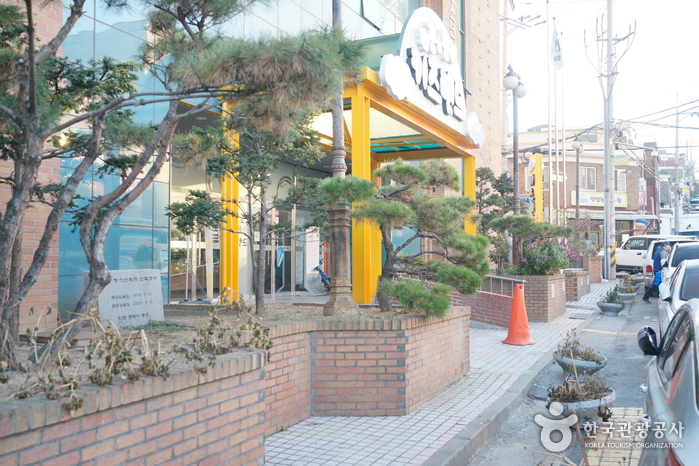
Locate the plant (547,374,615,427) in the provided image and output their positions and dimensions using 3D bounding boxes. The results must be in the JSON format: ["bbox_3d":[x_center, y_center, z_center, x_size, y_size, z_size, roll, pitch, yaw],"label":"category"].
[{"bbox_3d":[2.210,1.607,6.500,0.660,0.490,0.660,-1,-3,25],"label":"plant"}]

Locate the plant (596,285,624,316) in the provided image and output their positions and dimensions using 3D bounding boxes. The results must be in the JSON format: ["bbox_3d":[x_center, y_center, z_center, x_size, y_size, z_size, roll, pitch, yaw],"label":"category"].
[{"bbox_3d":[5.981,1.550,15.600,0.660,0.720,0.660,-1,-3,25],"label":"plant"}]

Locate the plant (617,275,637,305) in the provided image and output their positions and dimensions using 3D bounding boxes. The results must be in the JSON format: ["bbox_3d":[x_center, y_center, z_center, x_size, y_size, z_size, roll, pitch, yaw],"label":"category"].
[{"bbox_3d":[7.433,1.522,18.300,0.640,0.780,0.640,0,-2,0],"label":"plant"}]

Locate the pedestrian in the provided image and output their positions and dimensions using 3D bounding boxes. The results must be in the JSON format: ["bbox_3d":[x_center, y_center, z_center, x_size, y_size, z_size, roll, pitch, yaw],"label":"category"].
[{"bbox_3d":[8.268,1.058,18.300,0.700,1.660,0.520,1,-3,-18],"label":"pedestrian"}]

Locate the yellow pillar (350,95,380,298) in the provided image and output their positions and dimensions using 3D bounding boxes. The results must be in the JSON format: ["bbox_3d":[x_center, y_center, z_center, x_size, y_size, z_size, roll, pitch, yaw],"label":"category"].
[{"bbox_3d":[0.166,-0.362,9.583,0.200,3.140,0.210,-1,-3,25],"label":"yellow pillar"}]

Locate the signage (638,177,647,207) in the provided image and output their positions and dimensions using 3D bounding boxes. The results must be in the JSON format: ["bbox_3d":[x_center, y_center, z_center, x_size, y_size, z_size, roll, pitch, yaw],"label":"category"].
[{"bbox_3d":[15.107,-2.112,35.000,0.450,1.450,0.180,-1,-3,14],"label":"signage"}]

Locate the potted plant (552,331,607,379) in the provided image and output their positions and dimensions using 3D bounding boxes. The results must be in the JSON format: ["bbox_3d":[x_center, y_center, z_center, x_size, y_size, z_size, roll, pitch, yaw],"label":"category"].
[{"bbox_3d":[2.759,1.475,8.150,0.660,0.600,0.660,-1,-3,25],"label":"potted plant"}]

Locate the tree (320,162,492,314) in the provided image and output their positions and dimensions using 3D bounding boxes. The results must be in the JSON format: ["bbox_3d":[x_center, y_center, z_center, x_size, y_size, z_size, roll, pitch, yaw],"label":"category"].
[{"bbox_3d":[0.618,0.044,7.500,1.780,1.700,1.500,0,-2,0],"label":"tree"}]

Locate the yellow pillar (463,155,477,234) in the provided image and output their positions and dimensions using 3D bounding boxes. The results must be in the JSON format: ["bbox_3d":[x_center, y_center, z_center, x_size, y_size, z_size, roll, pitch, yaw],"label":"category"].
[{"bbox_3d":[2.613,-0.122,14.782,0.200,3.190,0.210,-1,-3,25],"label":"yellow pillar"}]

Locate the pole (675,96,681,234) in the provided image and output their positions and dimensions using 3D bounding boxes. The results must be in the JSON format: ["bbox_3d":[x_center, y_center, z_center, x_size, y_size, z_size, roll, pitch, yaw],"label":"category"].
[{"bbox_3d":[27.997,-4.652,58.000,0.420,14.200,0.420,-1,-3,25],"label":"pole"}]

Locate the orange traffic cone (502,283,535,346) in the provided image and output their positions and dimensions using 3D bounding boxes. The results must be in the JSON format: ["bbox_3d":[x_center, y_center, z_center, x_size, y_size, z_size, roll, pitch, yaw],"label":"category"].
[{"bbox_3d":[2.674,1.293,10.750,0.530,0.950,0.530,0,-2,0],"label":"orange traffic cone"}]

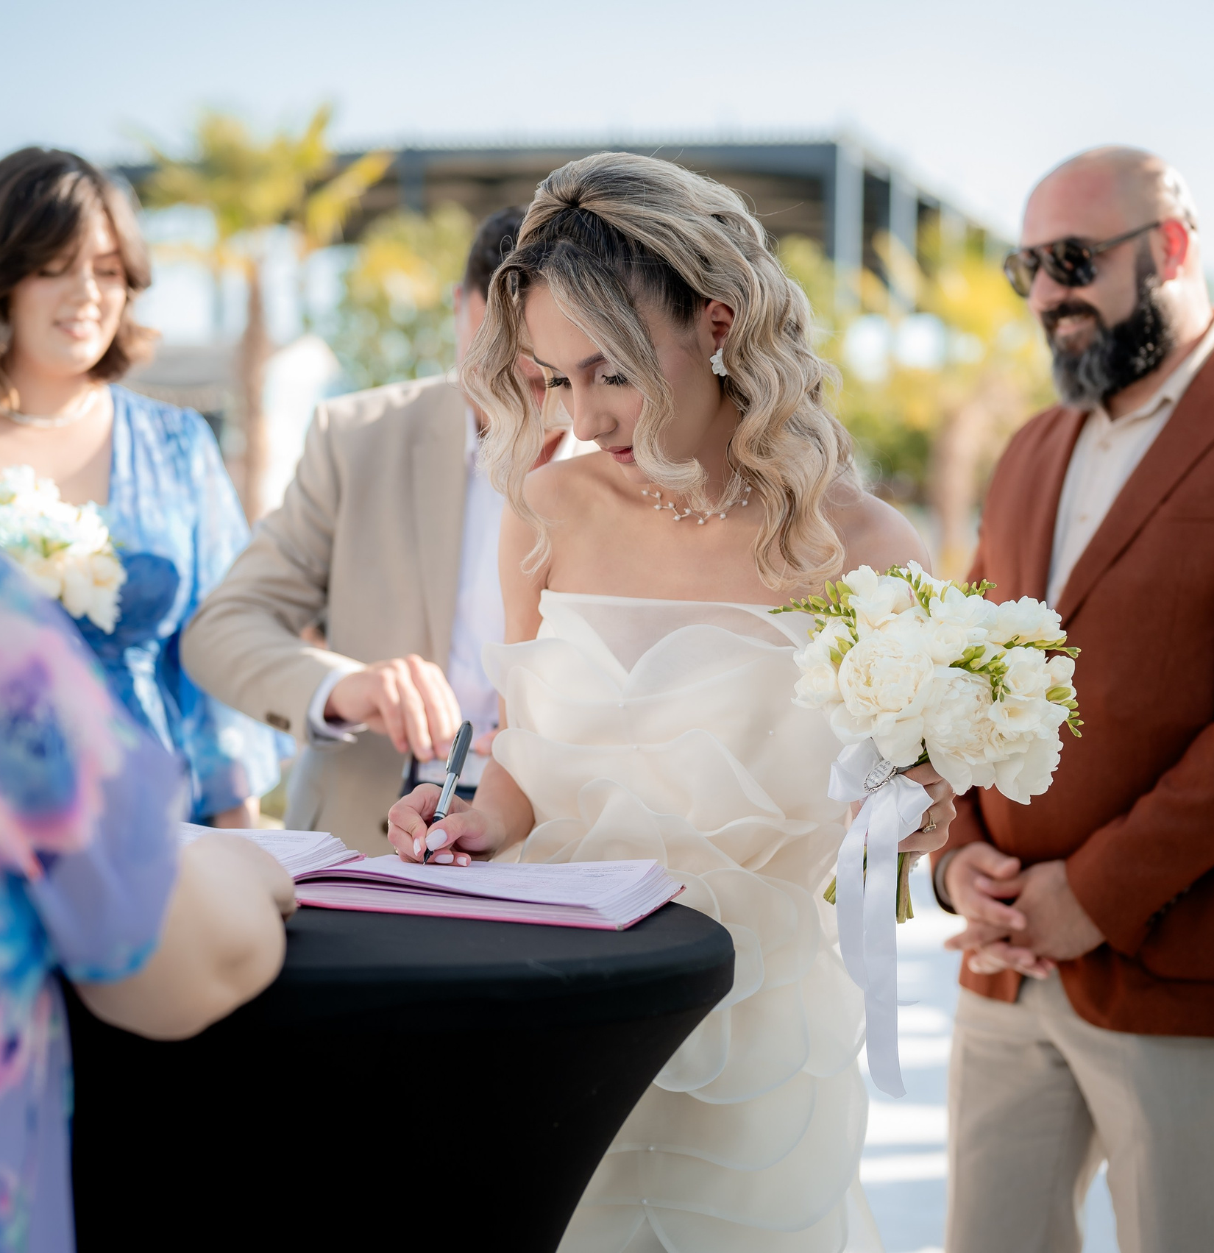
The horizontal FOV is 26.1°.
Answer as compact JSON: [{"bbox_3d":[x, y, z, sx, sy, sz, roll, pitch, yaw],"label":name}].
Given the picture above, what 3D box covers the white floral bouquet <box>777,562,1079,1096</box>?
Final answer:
[{"bbox_3d":[0.272,0.169,2.220,0.255,0.445,0.230,0,0,-11],"label":"white floral bouquet"}]

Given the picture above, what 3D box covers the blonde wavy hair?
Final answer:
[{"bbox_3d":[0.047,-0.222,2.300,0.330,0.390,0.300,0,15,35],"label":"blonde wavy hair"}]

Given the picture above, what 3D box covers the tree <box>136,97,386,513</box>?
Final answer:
[{"bbox_3d":[-2.244,-1.000,17.000,1.700,4.700,1.700,0,0,0],"label":"tree"}]

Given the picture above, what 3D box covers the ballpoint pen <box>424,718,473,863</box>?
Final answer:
[{"bbox_3d":[-0.135,0.139,2.230,0.013,0.138,0.013,27,-28,-20],"label":"ballpoint pen"}]

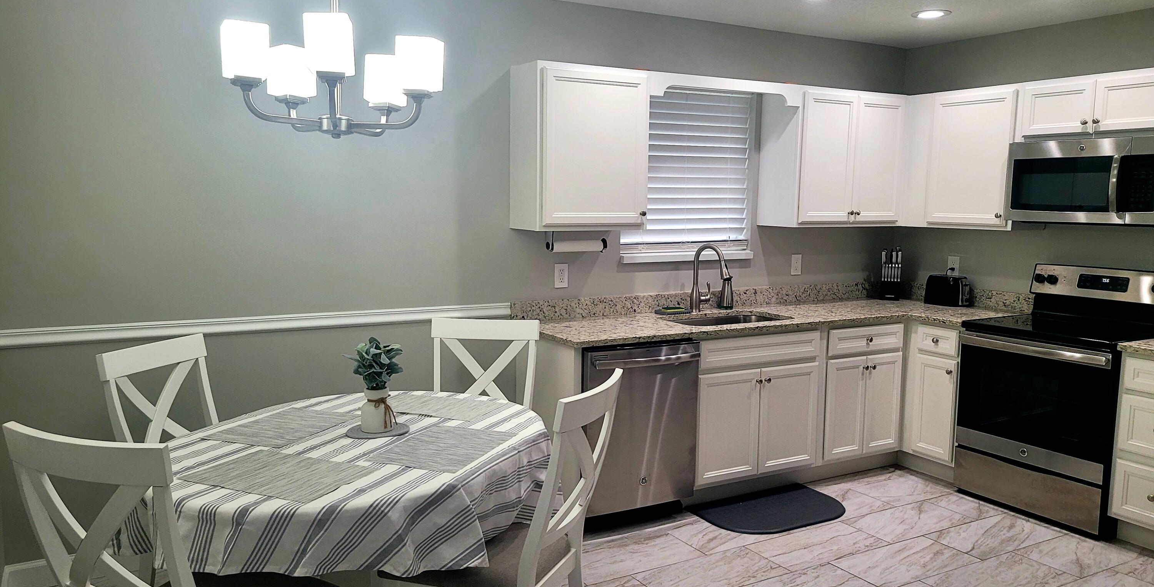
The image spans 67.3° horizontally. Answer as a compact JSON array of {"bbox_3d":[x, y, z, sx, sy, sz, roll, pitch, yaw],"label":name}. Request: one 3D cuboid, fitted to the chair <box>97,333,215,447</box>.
[{"bbox_3d":[-1.252,0.687,3.052,0.615,0.998,0.475,3,7,16],"label":"chair"}]

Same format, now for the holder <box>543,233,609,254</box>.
[{"bbox_3d":[0.014,-0.262,4.252,0.335,0.113,0.070,-3,8,-30],"label":"holder"}]

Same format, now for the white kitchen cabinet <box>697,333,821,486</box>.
[{"bbox_3d":[0.771,0.545,4.612,0.785,0.750,0.620,-3,8,-30],"label":"white kitchen cabinet"}]

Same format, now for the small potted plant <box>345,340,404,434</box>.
[{"bbox_3d":[-0.664,0.297,2.858,0.180,0.300,0.175,-3,7,-30],"label":"small potted plant"}]

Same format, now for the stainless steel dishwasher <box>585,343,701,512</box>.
[{"bbox_3d":[0.165,0.599,4.215,0.605,0.790,0.600,-3,7,-30],"label":"stainless steel dishwasher"}]

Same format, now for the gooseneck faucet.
[{"bbox_3d":[0.738,-0.070,4.637,0.110,0.375,0.265,-4,8,-35],"label":"gooseneck faucet"}]

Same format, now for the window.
[{"bbox_3d":[0.610,-0.676,4.731,0.880,0.900,0.065,-3,7,-30],"label":"window"}]

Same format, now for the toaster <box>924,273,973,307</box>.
[{"bbox_3d":[2.217,-0.015,5.154,0.240,0.173,0.150,7,9,44],"label":"toaster"}]

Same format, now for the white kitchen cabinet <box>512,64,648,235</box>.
[{"bbox_3d":[0.015,-0.696,4.199,0.605,0.764,0.320,-3,8,-30],"label":"white kitchen cabinet"}]

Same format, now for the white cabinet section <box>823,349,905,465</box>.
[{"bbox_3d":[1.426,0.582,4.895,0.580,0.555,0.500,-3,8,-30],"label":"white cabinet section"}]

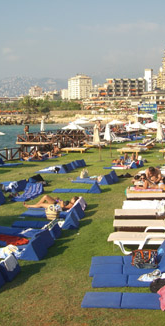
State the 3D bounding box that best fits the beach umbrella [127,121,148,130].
[{"bbox_3d":[5.227,-2.847,44.965,1.950,2.150,1.950,0,6,0],"label":"beach umbrella"}]

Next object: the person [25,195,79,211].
[{"bbox_3d":[-0.943,1.204,14.604,1.680,0.460,0.500,2,7,16],"label":"person"}]

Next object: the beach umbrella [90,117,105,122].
[{"bbox_3d":[1.912,-4.695,60.858,2.100,2.250,2.100,0,6,0],"label":"beach umbrella"}]

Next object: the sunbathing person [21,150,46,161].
[{"bbox_3d":[-2.904,-0.465,28.942,1.450,0.550,0.550,1,7,8],"label":"sunbathing person"}]

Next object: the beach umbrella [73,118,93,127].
[{"bbox_3d":[0.052,-3.459,49.928,2.100,2.250,2.100,0,6,0],"label":"beach umbrella"}]

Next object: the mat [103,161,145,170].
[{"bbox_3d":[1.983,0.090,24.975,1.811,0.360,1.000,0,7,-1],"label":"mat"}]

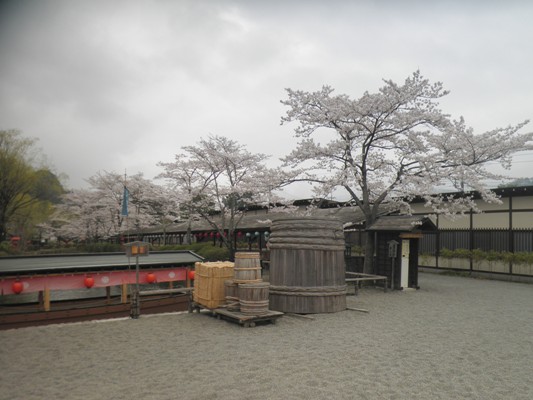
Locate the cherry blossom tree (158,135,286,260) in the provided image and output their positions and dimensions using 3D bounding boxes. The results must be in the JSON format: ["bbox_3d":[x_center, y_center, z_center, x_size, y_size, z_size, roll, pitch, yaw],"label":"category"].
[{"bbox_3d":[-2.335,-0.072,21.504,6.853,6.797,6.511,0,-4,-6],"label":"cherry blossom tree"}]

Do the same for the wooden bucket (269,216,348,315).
[{"bbox_3d":[0.945,1.421,9.164,1.751,1.976,1.751,0,-4,6],"label":"wooden bucket"}]

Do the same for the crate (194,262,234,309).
[{"bbox_3d":[-1.010,1.814,8.694,0.820,0.839,0.800,3,-5,-37],"label":"crate"}]

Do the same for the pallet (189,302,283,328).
[{"bbox_3d":[-0.645,2.255,8.018,0.934,0.141,1.878,4,-6,-40],"label":"pallet"}]

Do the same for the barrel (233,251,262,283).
[{"bbox_3d":[-0.363,1.327,7.934,0.561,0.565,0.561,0,-4,-3],"label":"barrel"}]

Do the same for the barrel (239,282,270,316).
[{"bbox_3d":[-0.224,1.875,7.673,0.596,0.566,0.596,0,-4,0],"label":"barrel"}]

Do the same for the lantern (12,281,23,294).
[{"bbox_3d":[-4.532,1.591,7.297,0.185,0.215,0.185,2,-5,-29],"label":"lantern"}]

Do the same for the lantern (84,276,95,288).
[{"bbox_3d":[-3.482,1.629,7.878,0.185,0.215,0.185,2,-5,-29],"label":"lantern"}]

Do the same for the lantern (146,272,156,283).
[{"bbox_3d":[-2.430,1.651,8.462,0.185,0.215,0.185,2,-5,-29],"label":"lantern"}]

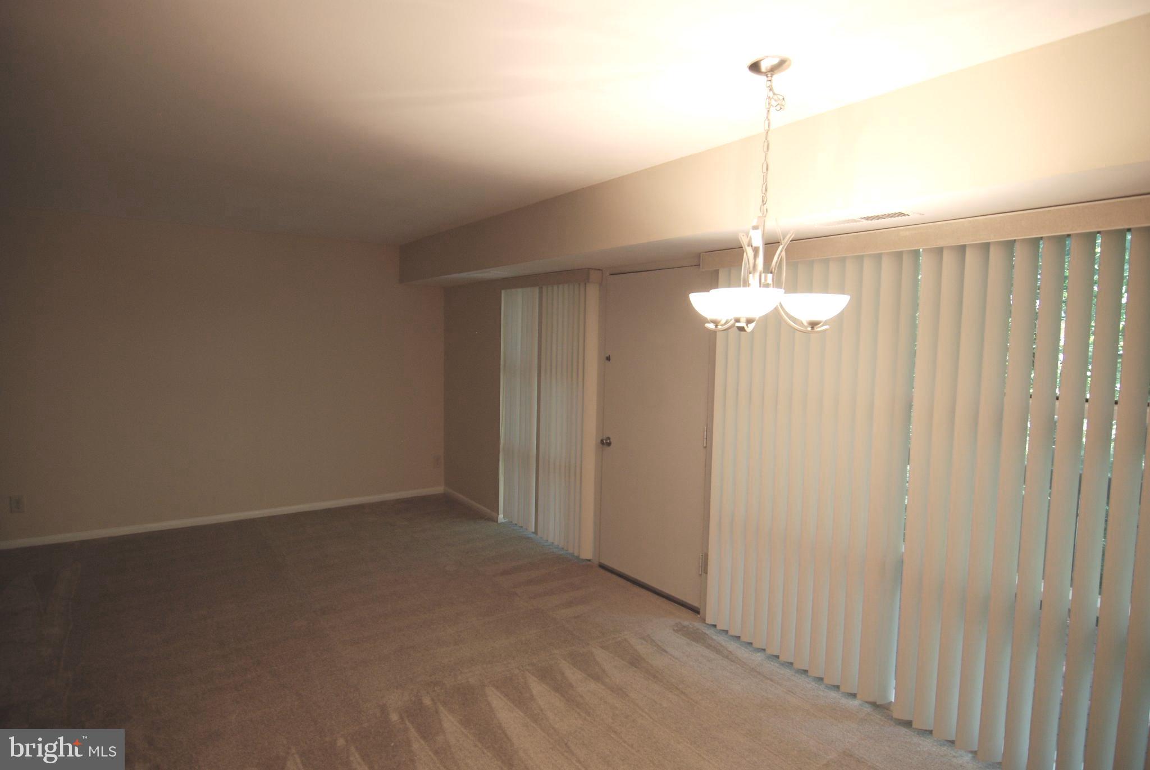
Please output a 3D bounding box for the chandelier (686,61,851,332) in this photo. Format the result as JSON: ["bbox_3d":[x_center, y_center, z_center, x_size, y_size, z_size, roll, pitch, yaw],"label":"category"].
[{"bbox_3d":[0.563,-0.577,1.801,0.498,0.818,0.484,-2,6,-38],"label":"chandelier"}]

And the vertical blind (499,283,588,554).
[{"bbox_3d":[-0.249,0.239,4.533,0.100,1.974,1.107,-2,6,-38],"label":"vertical blind"}]

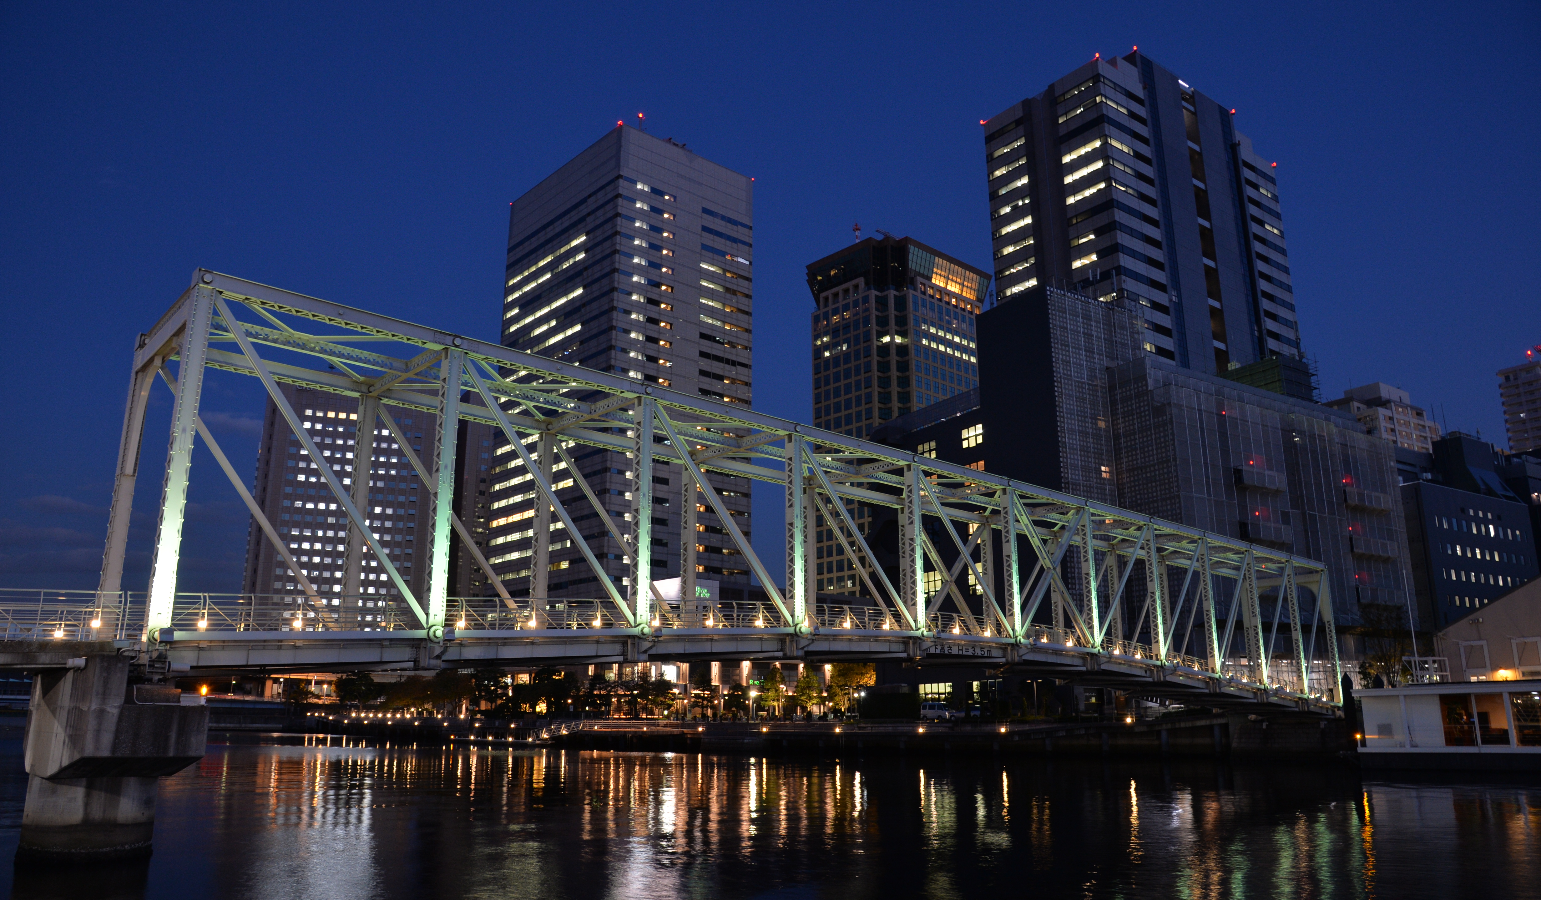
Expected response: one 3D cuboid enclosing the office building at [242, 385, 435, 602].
[{"bbox_3d":[-132.819,31.306,321.673,51.165,101.147,42.000,6,-16,-21],"label":"office building"}]

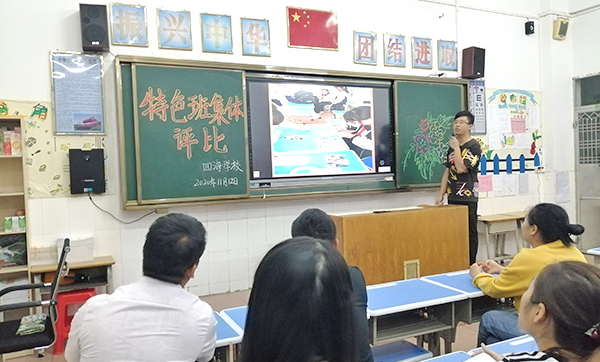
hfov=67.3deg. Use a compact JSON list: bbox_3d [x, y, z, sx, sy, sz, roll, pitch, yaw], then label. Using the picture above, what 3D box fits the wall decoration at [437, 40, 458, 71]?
[{"bbox_3d":[1.837,-1.544,5.559,0.303,0.365,0.025,-3,2,-25],"label":"wall decoration"}]

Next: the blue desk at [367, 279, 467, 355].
[{"bbox_3d":[0.531,0.948,2.418,0.610,0.690,0.420,-3,1,-21],"label":"blue desk"}]

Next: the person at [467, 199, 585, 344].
[{"bbox_3d":[1.236,0.678,2.507,0.540,1.140,0.820,-3,2,-23],"label":"person"}]

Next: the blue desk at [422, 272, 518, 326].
[{"bbox_3d":[1.118,0.924,2.715,0.600,0.646,0.430,-3,2,-21],"label":"blue desk"}]

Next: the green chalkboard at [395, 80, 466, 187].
[{"bbox_3d":[1.597,-0.556,5.414,1.063,1.231,0.050,-3,1,-25],"label":"green chalkboard"}]

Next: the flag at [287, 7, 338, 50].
[{"bbox_3d":[0.149,-1.607,4.767,0.600,0.425,0.025,-3,2,-25],"label":"flag"}]

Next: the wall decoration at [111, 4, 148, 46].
[{"bbox_3d":[-1.522,-1.387,4.030,0.302,0.357,0.030,-3,1,-25],"label":"wall decoration"}]

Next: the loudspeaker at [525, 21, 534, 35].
[{"bbox_3d":[3.096,-2.056,6.069,0.100,0.170,0.080,-3,1,-25],"label":"loudspeaker"}]

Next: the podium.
[{"bbox_3d":[0.771,0.644,3.675,1.192,0.820,0.460,-3,2,-25],"label":"podium"}]

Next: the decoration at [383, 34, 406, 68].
[{"bbox_3d":[1.108,-1.512,5.242,0.309,0.361,0.030,-3,1,-25],"label":"decoration"}]

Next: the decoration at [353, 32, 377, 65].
[{"bbox_3d":[0.744,-1.490,5.047,0.303,0.365,0.025,-3,2,-25],"label":"decoration"}]

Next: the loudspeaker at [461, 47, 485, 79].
[{"bbox_3d":[2.150,-1.454,5.578,0.205,0.345,0.180,-3,7,-27],"label":"loudspeaker"}]

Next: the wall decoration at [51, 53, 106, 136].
[{"bbox_3d":[-1.891,-0.746,3.861,0.401,0.715,0.030,-3,1,-25],"label":"wall decoration"}]

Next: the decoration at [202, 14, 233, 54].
[{"bbox_3d":[-0.790,-1.415,4.329,0.303,0.365,0.025,-3,2,-25],"label":"decoration"}]

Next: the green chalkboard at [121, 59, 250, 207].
[{"bbox_3d":[-1.030,-0.442,4.204,1.142,1.222,0.050,-3,1,-25],"label":"green chalkboard"}]

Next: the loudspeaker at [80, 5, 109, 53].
[{"bbox_3d":[-1.719,-1.280,3.793,0.205,0.345,0.180,-3,2,-20],"label":"loudspeaker"}]

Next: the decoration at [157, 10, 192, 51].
[{"bbox_3d":[-1.148,-1.398,4.162,0.303,0.365,0.025,-3,2,-25],"label":"decoration"}]

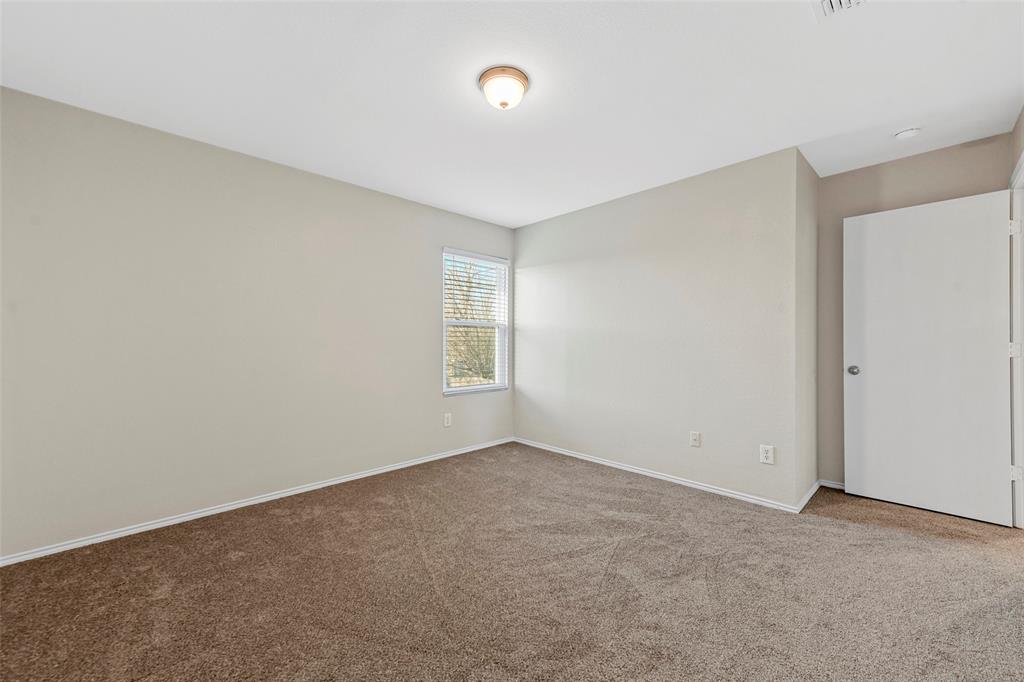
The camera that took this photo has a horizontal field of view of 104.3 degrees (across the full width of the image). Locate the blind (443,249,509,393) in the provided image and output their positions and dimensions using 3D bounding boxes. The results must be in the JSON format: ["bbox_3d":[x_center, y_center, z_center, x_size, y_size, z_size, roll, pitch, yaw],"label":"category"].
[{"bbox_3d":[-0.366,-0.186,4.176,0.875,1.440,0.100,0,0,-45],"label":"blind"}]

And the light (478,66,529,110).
[{"bbox_3d":[-0.040,-1.221,1.986,0.247,0.128,0.247,0,0,0],"label":"light"}]

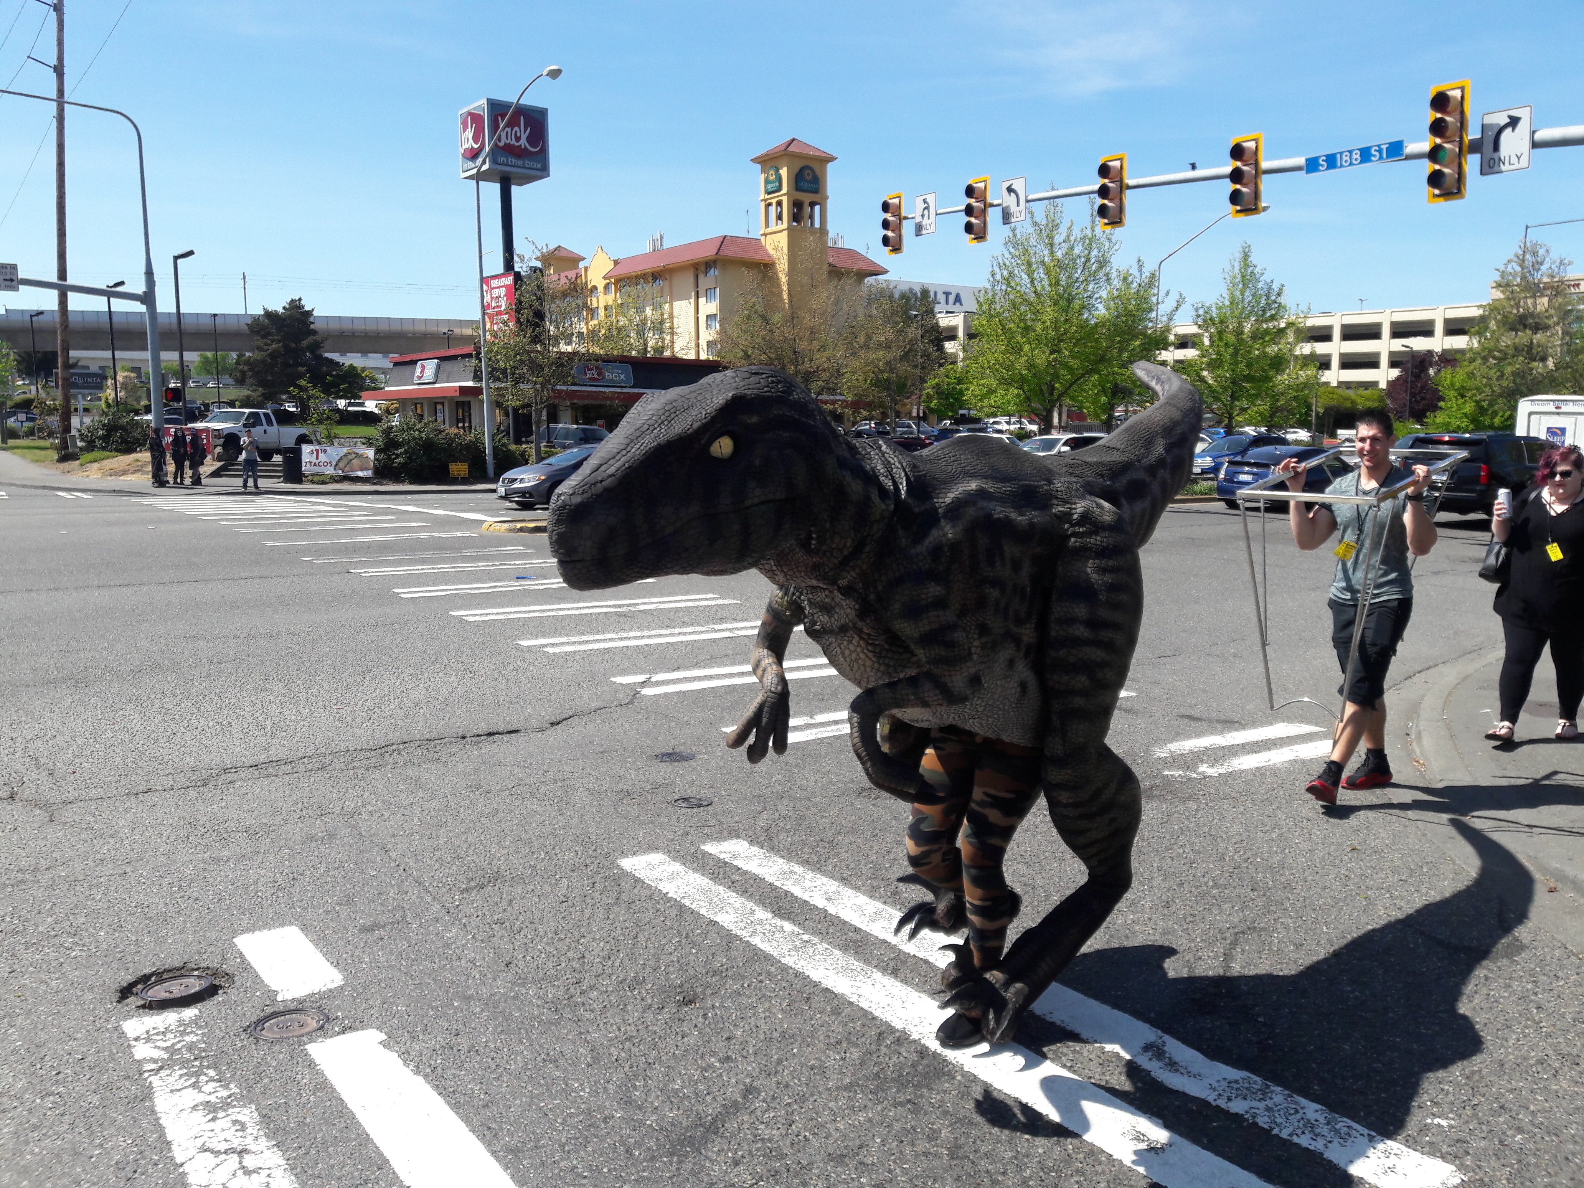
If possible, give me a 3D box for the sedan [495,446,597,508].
[{"bbox_3d":[-4.667,-2.738,30.034,4.560,1.435,1.770,-6,9,-39],"label":"sedan"}]

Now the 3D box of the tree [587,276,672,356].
[{"bbox_3d":[-11.127,-16.458,87.363,5.700,10.300,5.700,-1,7,-7],"label":"tree"}]

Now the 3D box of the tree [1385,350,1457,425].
[{"bbox_3d":[42.319,-12.999,86.000,5.300,6.800,5.200,0,7,0],"label":"tree"}]

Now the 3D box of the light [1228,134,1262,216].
[{"bbox_3d":[7.560,-6.980,21.406,0.400,1.310,0.600,-5,8,-33],"label":"light"}]

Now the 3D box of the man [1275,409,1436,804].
[{"bbox_3d":[2.597,0.047,5.888,0.680,1.760,0.520,5,9,35],"label":"man"}]

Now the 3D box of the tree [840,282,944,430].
[{"bbox_3d":[4.125,-8.871,51.941,4.200,7.033,4.200,0,7,0],"label":"tree"}]

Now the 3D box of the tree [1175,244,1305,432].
[{"bbox_3d":[18.135,-9.503,51.642,5.300,8.940,5.300,2,8,19],"label":"tree"}]

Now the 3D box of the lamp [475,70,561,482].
[{"bbox_3d":[-7.667,-8.756,36.593,0.420,10.971,4.798,-6,9,-40],"label":"lamp"}]

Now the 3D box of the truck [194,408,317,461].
[{"bbox_3d":[-21.123,-6.228,50.300,2.050,2.000,5.900,3,7,24],"label":"truck"}]

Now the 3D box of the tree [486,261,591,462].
[{"bbox_3d":[-8.975,-7.997,45.000,3.900,7.400,3.900,0,7,0],"label":"tree"}]

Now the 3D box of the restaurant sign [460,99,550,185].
[{"bbox_3d":[-11.804,-18.482,52.696,2.700,2.700,2.700,-6,9,-37],"label":"restaurant sign"}]

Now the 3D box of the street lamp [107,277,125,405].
[{"bbox_3d":[-30.062,-9.989,57.487,0.900,7.774,0.350,1,7,10],"label":"street lamp"}]

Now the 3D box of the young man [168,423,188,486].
[{"bbox_3d":[-18.890,-4.234,39.393,0.500,1.730,0.360,-2,7,-14],"label":"young man"}]

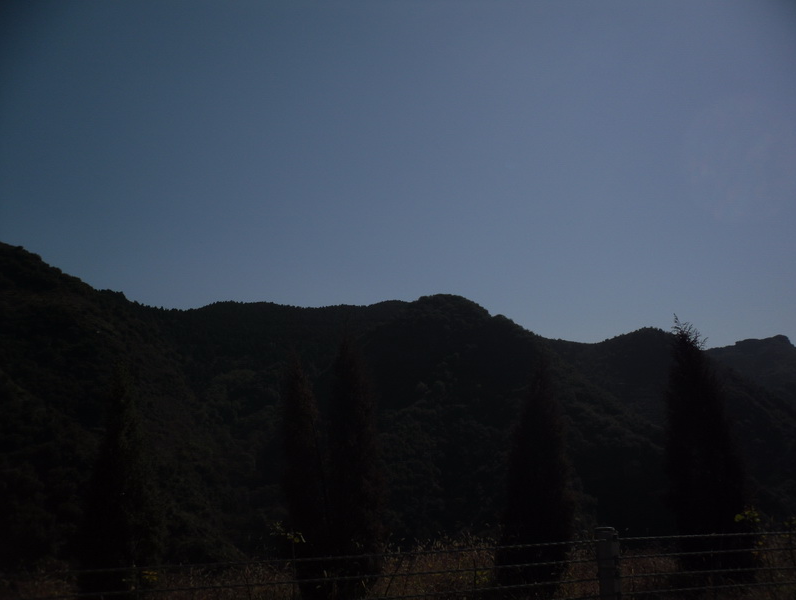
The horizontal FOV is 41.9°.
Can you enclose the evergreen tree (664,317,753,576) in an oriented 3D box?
[{"bbox_3d":[3.881,1.844,13.000,1.020,3.270,1.020,-3,-9,16],"label":"evergreen tree"}]

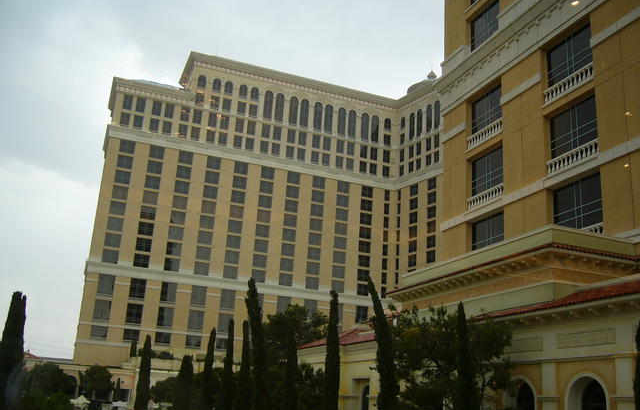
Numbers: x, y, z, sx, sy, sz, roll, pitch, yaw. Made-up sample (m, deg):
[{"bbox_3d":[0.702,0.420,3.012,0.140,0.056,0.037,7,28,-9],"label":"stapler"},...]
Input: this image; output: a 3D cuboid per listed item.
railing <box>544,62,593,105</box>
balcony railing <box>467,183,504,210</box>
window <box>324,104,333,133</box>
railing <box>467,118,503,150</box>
[{"bbox_3d":[17.295,-8.240,44.935,0.350,1.005,4.800,10,-18,-20],"label":"railing"},{"bbox_3d":[13.316,-0.494,51.936,0.350,0.960,4.770,10,-18,-20],"label":"balcony railing"},{"bbox_3d":[3.619,-32.461,244.843,3.019,11.586,0.500,10,-17,-19],"label":"window"},{"bbox_3d":[13.671,-5.763,53.491,0.350,0.990,4.830,10,-18,-20],"label":"railing"}]

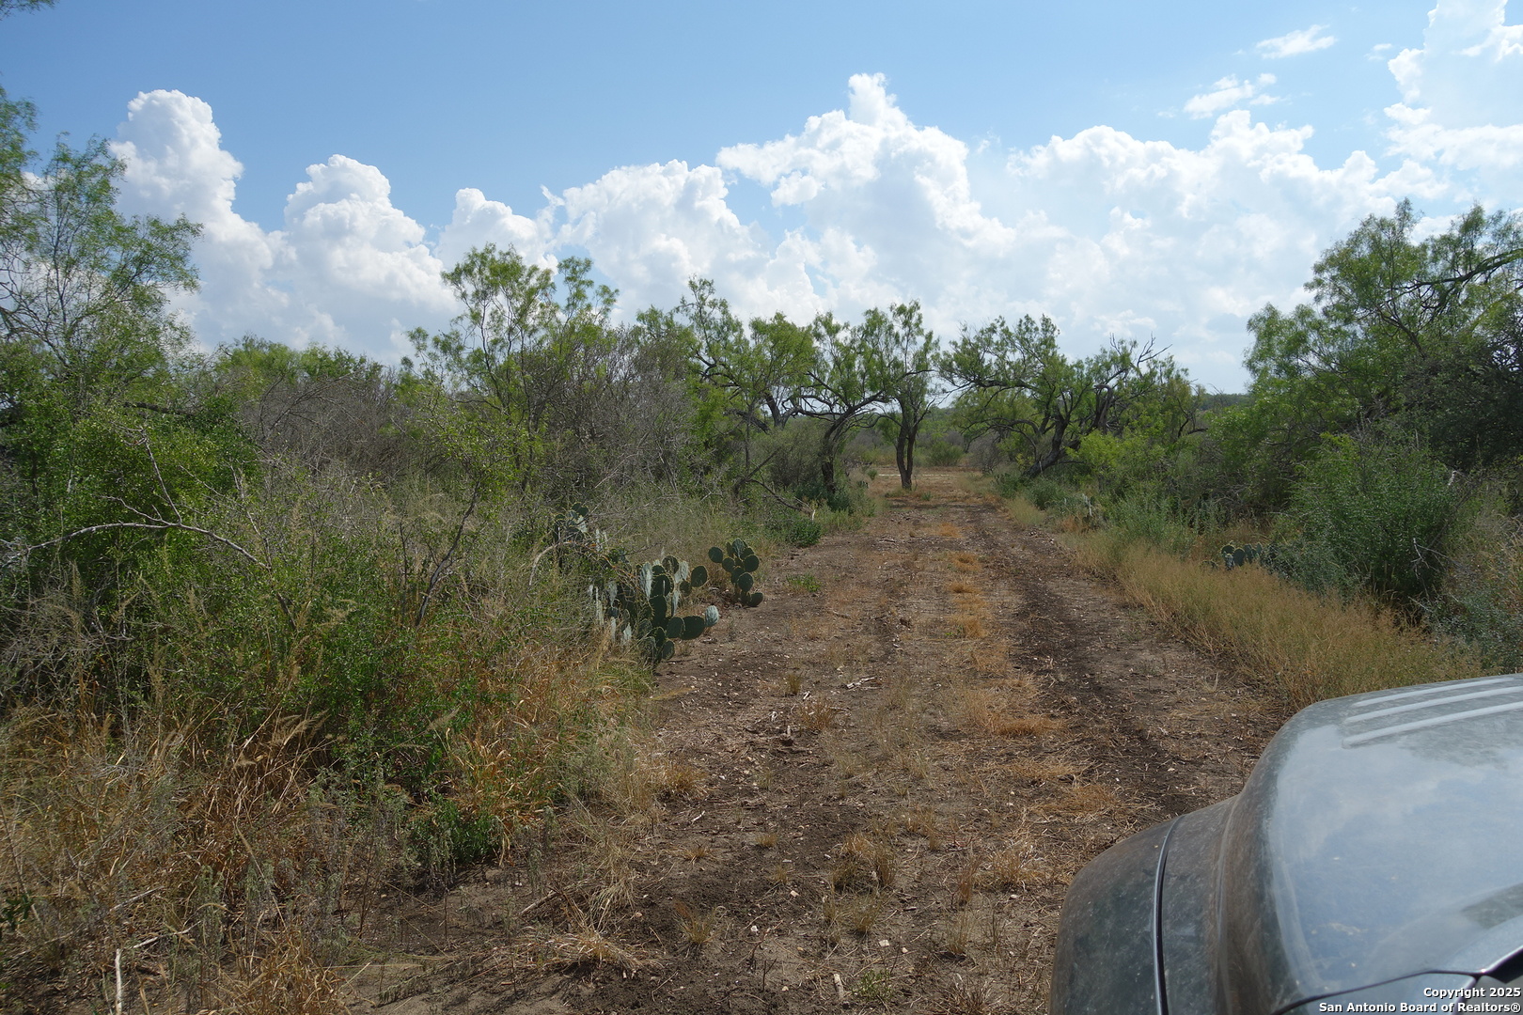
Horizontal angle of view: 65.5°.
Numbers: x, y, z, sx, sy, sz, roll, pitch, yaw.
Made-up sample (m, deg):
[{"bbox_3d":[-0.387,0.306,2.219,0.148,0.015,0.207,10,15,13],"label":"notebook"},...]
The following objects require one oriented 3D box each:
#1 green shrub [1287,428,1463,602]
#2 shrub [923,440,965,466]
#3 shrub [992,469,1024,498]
[{"bbox_3d":[5.541,0.097,10.700,1.550,1.600,1.450,0,4,0],"label":"green shrub"},{"bbox_3d":[8.453,-2.542,55.000,1.900,1.220,1.700,0,4,0],"label":"shrub"},{"bbox_3d":[6.238,-0.588,30.000,0.800,0.740,0.800,0,4,0],"label":"shrub"}]

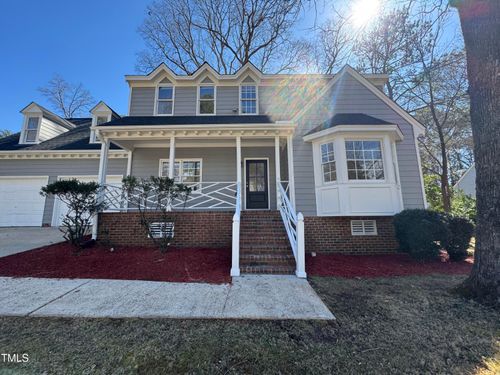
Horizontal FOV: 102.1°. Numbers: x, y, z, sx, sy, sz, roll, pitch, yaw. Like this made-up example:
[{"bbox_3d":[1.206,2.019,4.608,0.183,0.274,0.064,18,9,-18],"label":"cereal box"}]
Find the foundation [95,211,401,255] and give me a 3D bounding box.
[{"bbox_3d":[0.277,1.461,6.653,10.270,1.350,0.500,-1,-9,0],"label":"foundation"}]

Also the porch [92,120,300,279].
[{"bbox_3d":[-1.819,-0.046,6.261,6.770,4.410,3.550,-1,-9,0],"label":"porch"}]

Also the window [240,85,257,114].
[{"bbox_3d":[-0.066,-3.725,8.538,0.700,1.390,0.140,-1,-9,0],"label":"window"}]

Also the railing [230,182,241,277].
[{"bbox_3d":[-0.324,0.839,5.436,0.200,2.370,2.200,-1,-9,0],"label":"railing"}]

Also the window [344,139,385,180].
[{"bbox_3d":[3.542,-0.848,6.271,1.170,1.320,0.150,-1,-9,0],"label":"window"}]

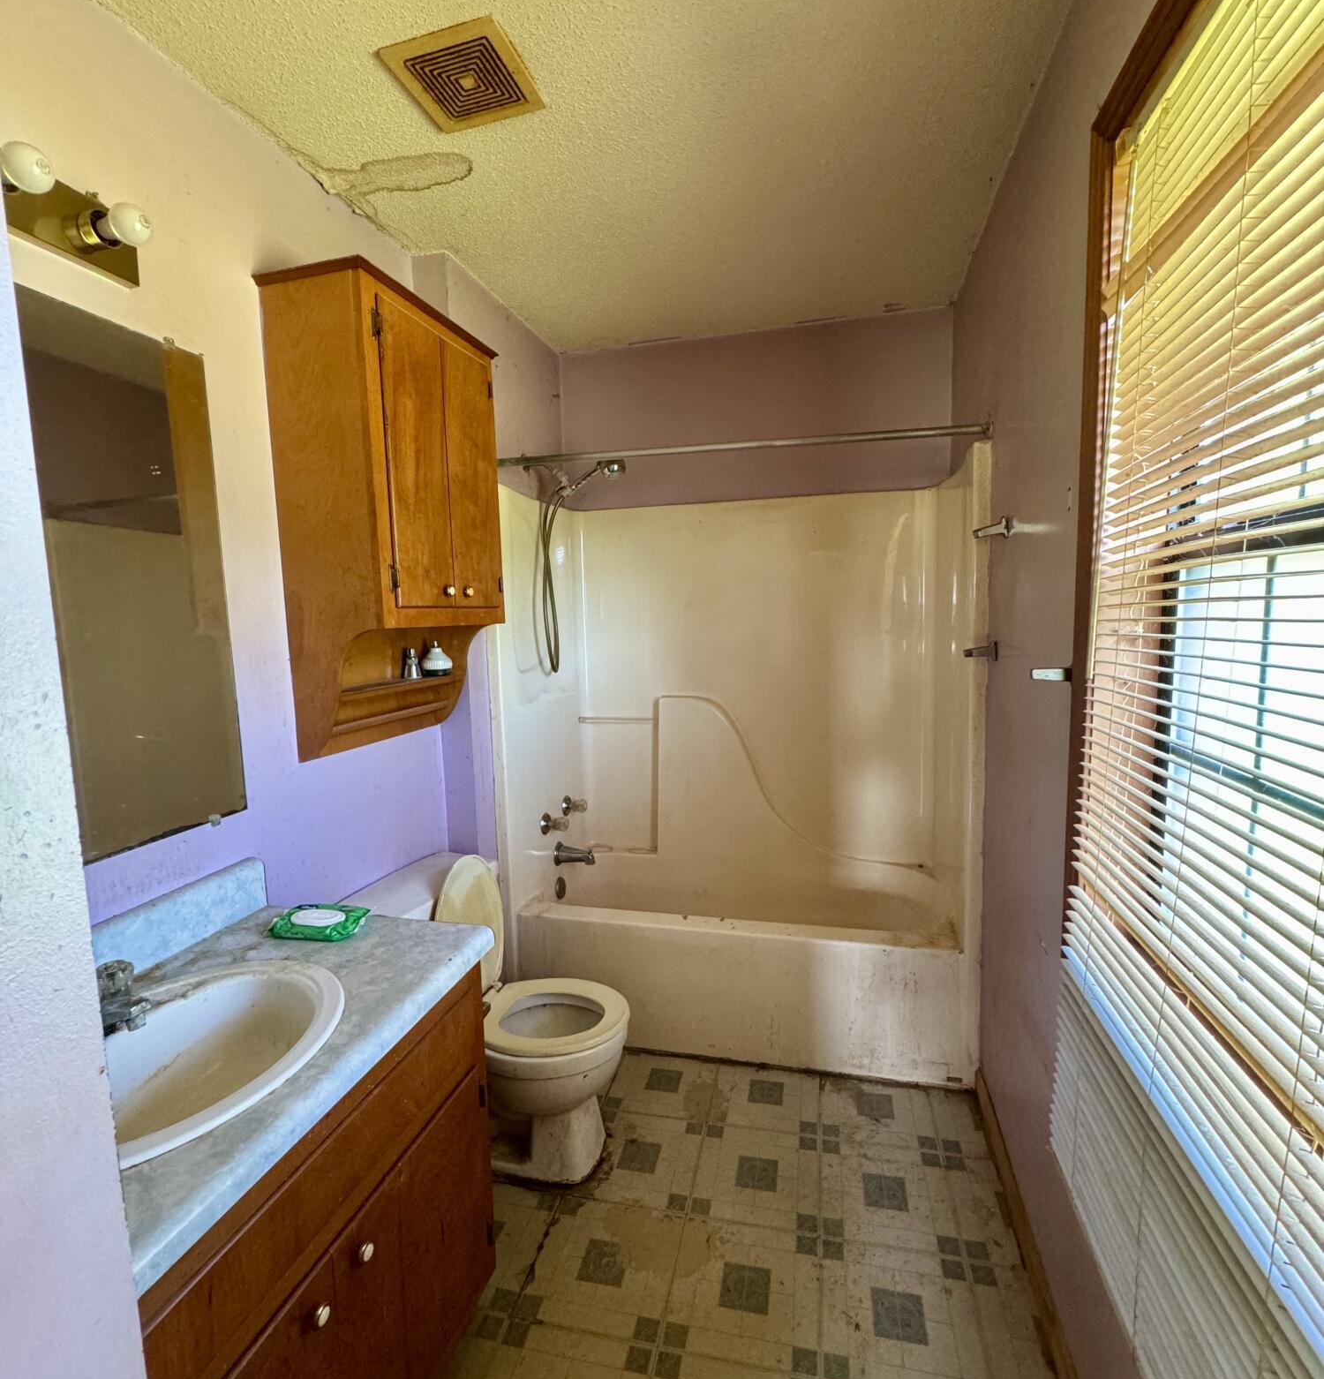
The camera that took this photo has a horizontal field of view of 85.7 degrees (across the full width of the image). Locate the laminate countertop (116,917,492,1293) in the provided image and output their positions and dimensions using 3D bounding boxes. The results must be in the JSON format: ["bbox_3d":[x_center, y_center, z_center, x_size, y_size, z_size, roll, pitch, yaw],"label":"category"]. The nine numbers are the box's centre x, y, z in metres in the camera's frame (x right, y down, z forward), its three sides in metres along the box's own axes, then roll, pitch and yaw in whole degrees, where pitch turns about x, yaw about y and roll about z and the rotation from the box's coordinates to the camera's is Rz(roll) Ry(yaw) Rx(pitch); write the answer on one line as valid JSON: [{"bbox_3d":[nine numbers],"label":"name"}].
[{"bbox_3d":[-0.707,0.545,1.061,0.551,0.054,0.882,0,7,14],"label":"laminate countertop"}]

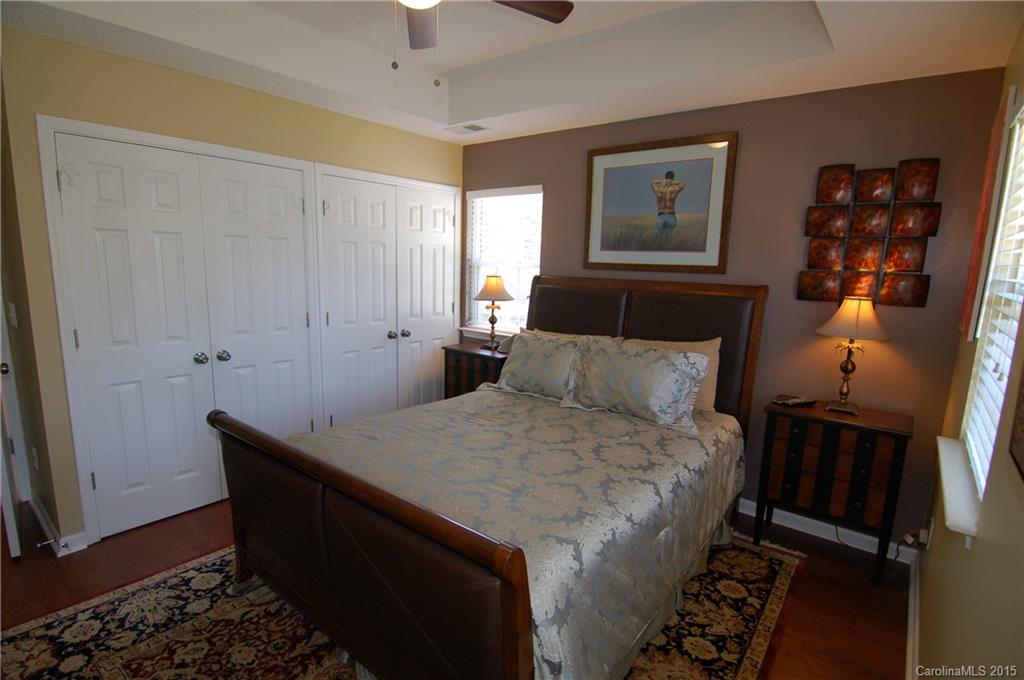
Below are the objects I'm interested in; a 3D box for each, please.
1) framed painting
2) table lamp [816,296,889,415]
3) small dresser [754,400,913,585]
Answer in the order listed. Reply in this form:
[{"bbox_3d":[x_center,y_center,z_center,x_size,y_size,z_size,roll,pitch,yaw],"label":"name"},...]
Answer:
[{"bbox_3d":[0.893,-0.855,3.118,0.995,0.816,0.040,9,12,39],"label":"framed painting"},{"bbox_3d":[1.678,0.077,2.399,0.297,0.579,0.295,9,12,39],"label":"table lamp"},{"bbox_3d":[1.650,0.752,2.530,0.595,0.780,0.295,9,12,39],"label":"small dresser"}]

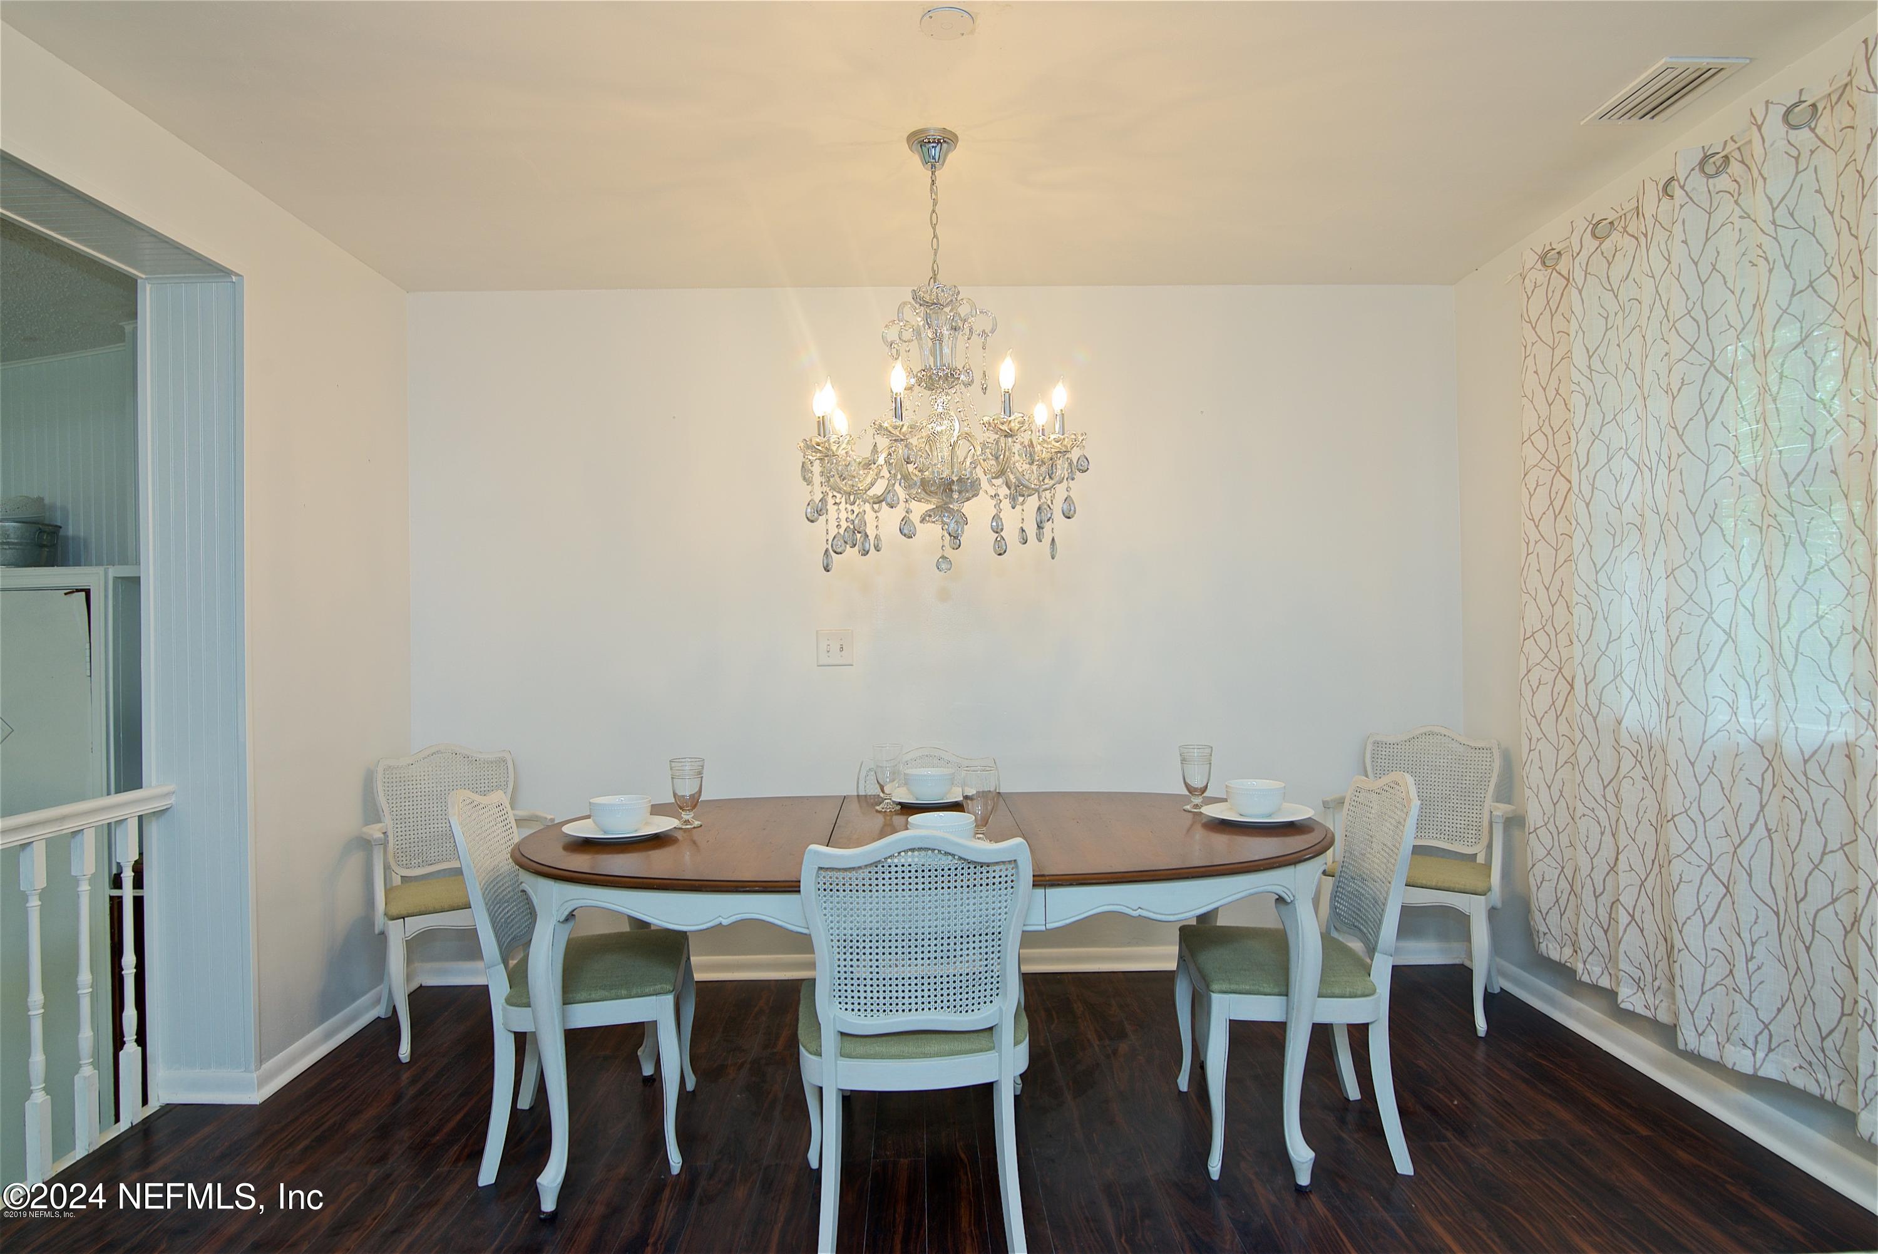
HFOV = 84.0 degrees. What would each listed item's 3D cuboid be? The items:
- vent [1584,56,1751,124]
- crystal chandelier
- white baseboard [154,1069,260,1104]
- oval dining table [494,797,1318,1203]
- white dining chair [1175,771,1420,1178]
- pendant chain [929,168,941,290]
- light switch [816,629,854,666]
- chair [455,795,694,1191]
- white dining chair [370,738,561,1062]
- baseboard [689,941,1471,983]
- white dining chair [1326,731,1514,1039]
[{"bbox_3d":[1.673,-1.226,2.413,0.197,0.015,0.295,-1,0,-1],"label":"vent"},{"bbox_3d":[0.000,-0.670,2.568,0.700,1.074,0.700,-1,0,-1],"label":"crystal chandelier"},{"bbox_3d":[-1.930,1.220,2.759,0.268,0.087,0.015,-1,0,-1],"label":"white baseboard"},{"bbox_3d":[-0.022,0.861,2.554,1.940,0.745,1.000,-1,0,-1],"label":"oval dining table"},{"bbox_3d":[0.866,0.785,2.514,0.545,0.868,0.485,-1,0,4],"label":"white dining chair"},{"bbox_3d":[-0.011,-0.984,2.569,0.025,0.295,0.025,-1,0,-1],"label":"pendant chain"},{"bbox_3d":[-0.366,0.078,3.692,0.122,0.122,0.014,-1,0,-1],"label":"light switch"},{"bbox_3d":[-0.874,0.812,2.544,0.545,0.868,0.485,-1,0,-9],"label":"chair"},{"bbox_3d":[-1.521,0.823,3.335,0.550,0.870,0.536,-1,0,-35],"label":"white dining chair"},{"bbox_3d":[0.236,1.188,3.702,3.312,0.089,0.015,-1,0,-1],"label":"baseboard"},{"bbox_3d":[1.570,0.776,3.419,0.550,0.870,0.536,-1,0,36],"label":"white dining chair"}]

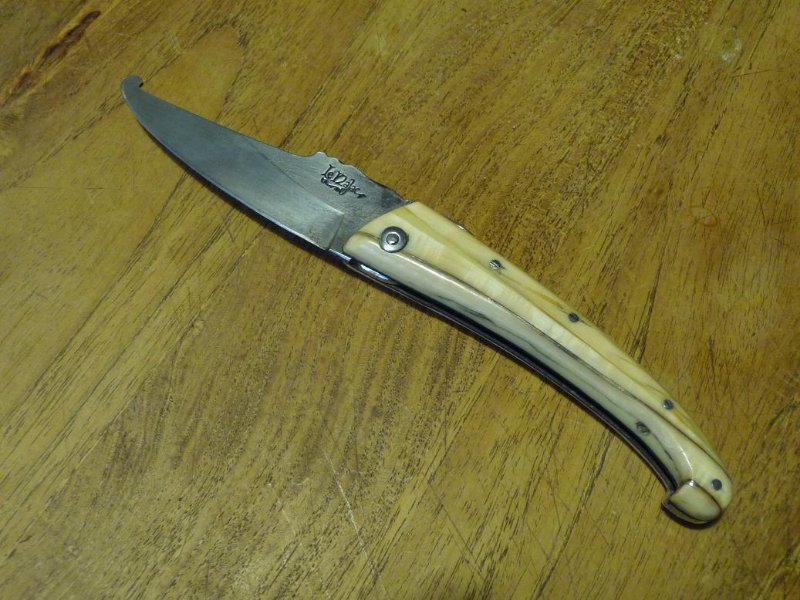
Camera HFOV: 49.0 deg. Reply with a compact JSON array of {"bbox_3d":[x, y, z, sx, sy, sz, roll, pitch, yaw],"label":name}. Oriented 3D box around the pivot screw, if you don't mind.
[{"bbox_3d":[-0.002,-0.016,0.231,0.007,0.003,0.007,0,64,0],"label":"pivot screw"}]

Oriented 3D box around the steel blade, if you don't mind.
[{"bbox_3d":[-0.041,-0.037,0.249,0.100,0.004,0.027,24,66,11],"label":"steel blade"}]

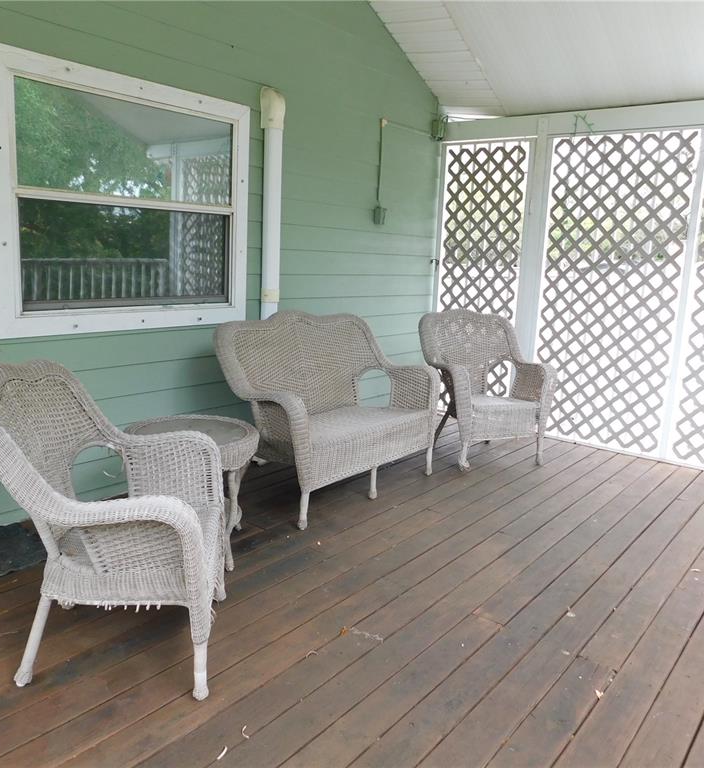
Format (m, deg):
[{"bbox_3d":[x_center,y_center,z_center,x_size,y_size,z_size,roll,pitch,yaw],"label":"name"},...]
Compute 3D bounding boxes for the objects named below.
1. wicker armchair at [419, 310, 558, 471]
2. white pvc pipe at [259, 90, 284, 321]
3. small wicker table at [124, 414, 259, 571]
[{"bbox_3d":[0.926,0.011,4.674,0.748,0.971,0.670,-1,11,-19],"label":"wicker armchair"},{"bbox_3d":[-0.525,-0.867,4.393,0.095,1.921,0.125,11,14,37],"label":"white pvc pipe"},{"bbox_3d":[-0.704,0.471,3.027,0.568,0.544,0.568,2,11,0],"label":"small wicker table"}]

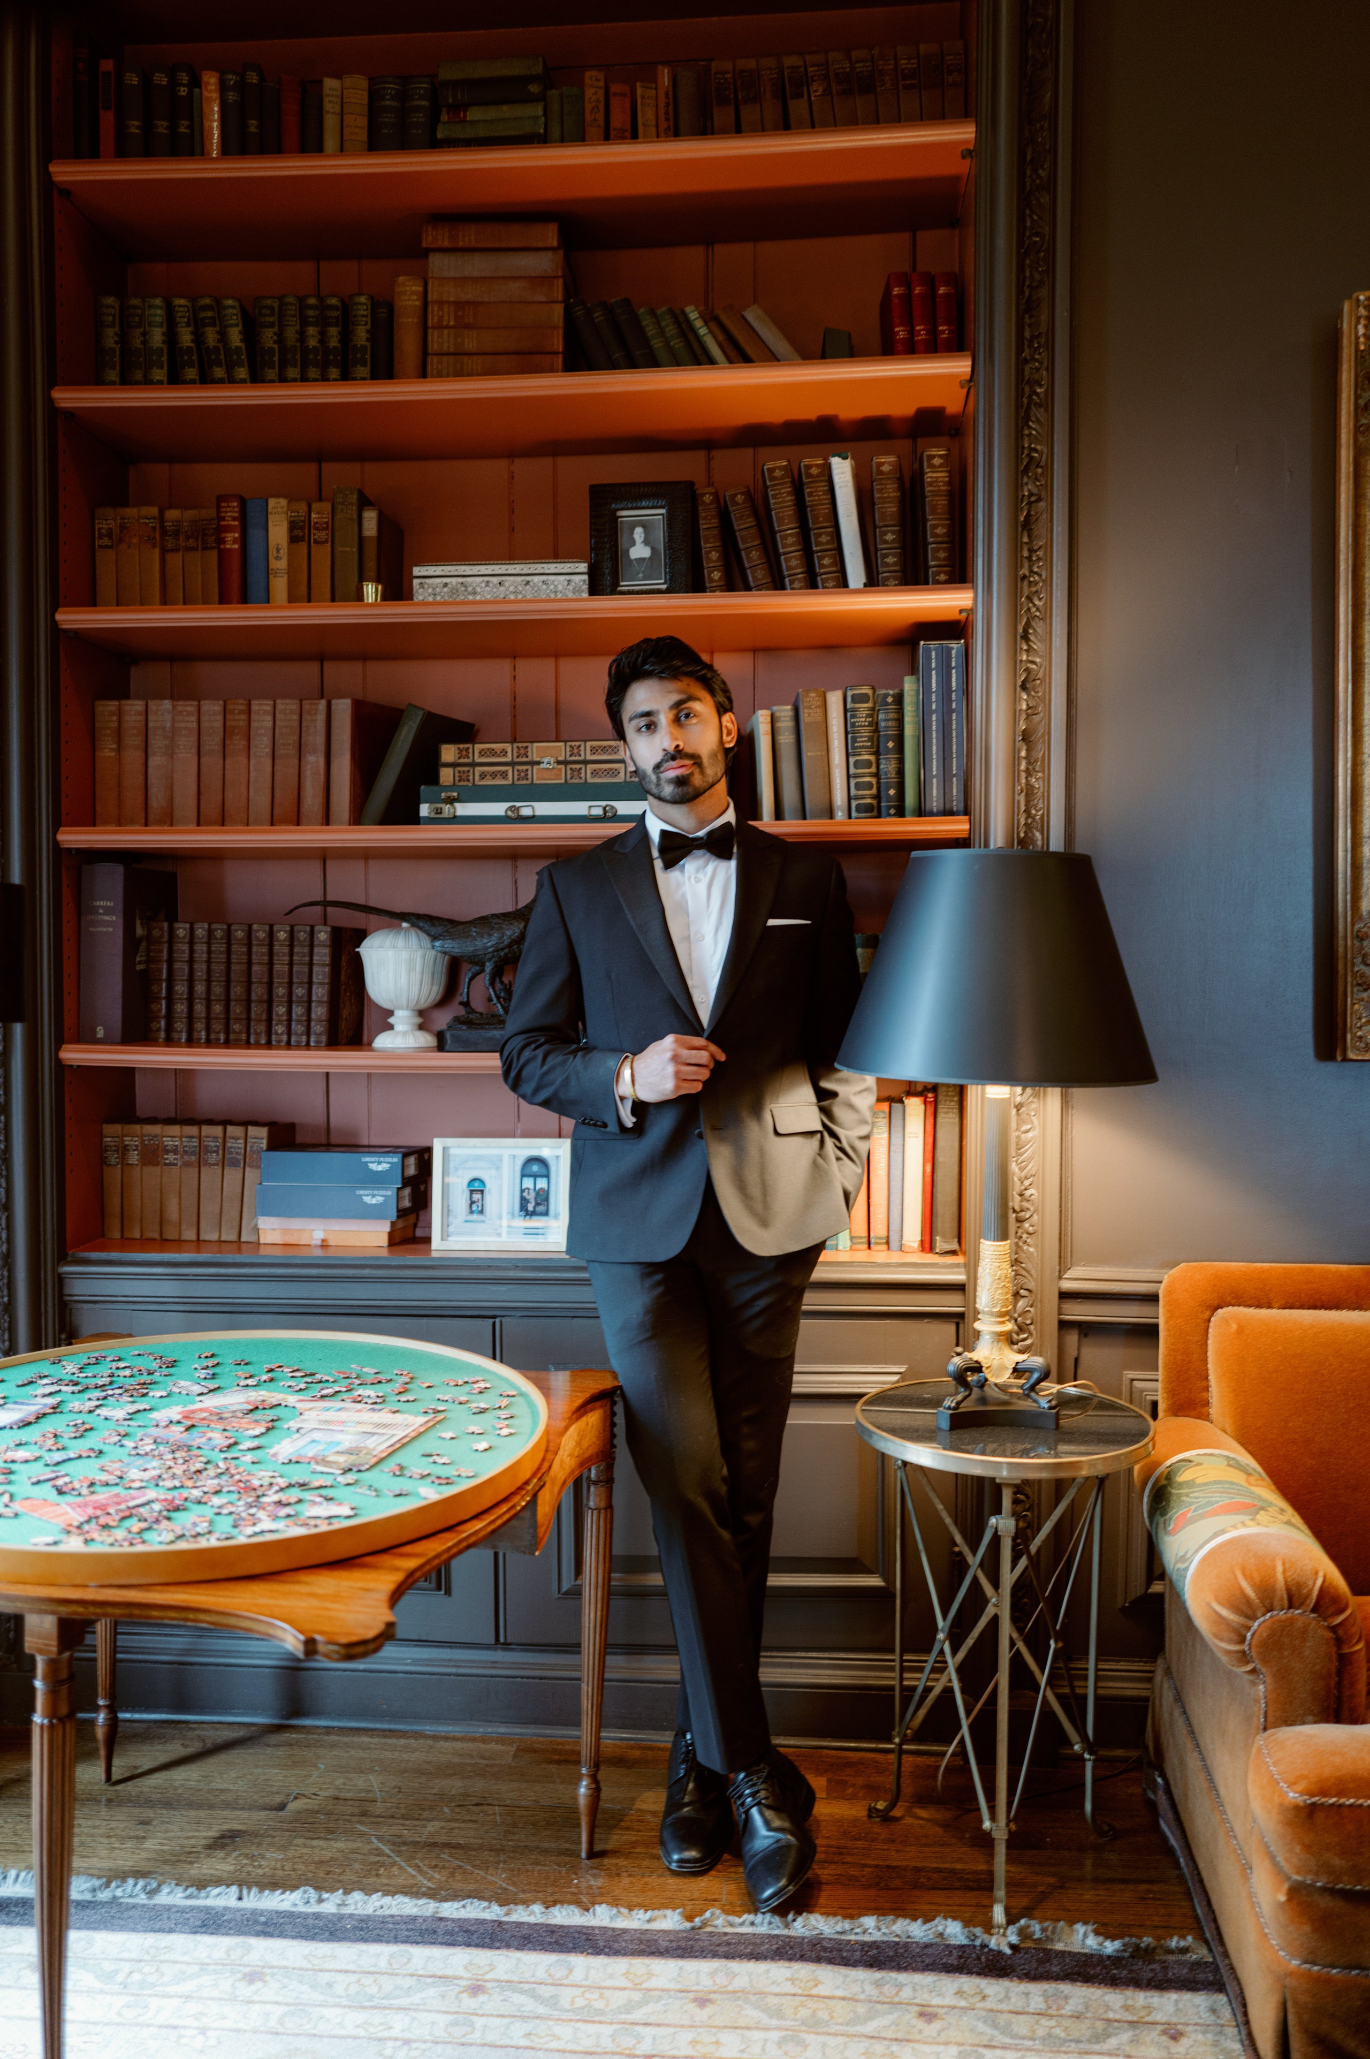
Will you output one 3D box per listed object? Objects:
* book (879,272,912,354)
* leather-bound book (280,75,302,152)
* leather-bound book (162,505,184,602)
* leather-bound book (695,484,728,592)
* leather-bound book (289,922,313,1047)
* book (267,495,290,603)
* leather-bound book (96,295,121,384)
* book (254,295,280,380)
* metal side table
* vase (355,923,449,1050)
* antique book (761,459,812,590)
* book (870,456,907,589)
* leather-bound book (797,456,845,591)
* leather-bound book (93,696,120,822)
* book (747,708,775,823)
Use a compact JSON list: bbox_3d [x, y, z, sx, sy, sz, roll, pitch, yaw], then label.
[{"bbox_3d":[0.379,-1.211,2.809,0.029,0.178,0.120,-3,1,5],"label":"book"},{"bbox_3d":[-0.703,-1.620,2.966,0.039,0.210,0.148,0,2,5],"label":"leather-bound book"},{"bbox_3d":[-0.926,-0.846,2.995,0.036,0.213,0.145,0,2,5],"label":"leather-bound book"},{"bbox_3d":[0.058,-0.853,2.915,0.038,0.218,0.148,-6,1,5],"label":"leather-bound book"},{"bbox_3d":[-0.697,-0.084,3.009,0.038,0.217,0.153,2,2,5],"label":"leather-bound book"},{"bbox_3d":[-0.704,-0.824,2.867,0.034,0.214,0.145,0,2,5],"label":"book"},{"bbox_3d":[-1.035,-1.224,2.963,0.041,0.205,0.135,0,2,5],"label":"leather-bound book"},{"bbox_3d":[-0.726,-1.185,2.872,0.042,0.200,0.135,0,2,5],"label":"book"},{"bbox_3d":[0.469,0.904,2.375,0.432,0.664,0.432,0,2,5],"label":"metal side table"},{"bbox_3d":[-0.508,-0.077,2.889,0.172,0.223,0.172,0,2,5],"label":"vase"},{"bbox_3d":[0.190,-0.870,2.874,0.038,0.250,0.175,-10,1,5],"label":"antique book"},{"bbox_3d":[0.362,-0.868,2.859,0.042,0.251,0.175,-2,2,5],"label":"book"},{"bbox_3d":[0.251,-0.871,2.882,0.044,0.256,0.170,-8,1,6],"label":"leather-bound book"},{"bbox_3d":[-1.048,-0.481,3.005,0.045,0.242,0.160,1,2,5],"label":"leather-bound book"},{"bbox_3d":[0.134,-0.445,2.785,0.021,0.196,0.152,-2,2,-5],"label":"book"}]

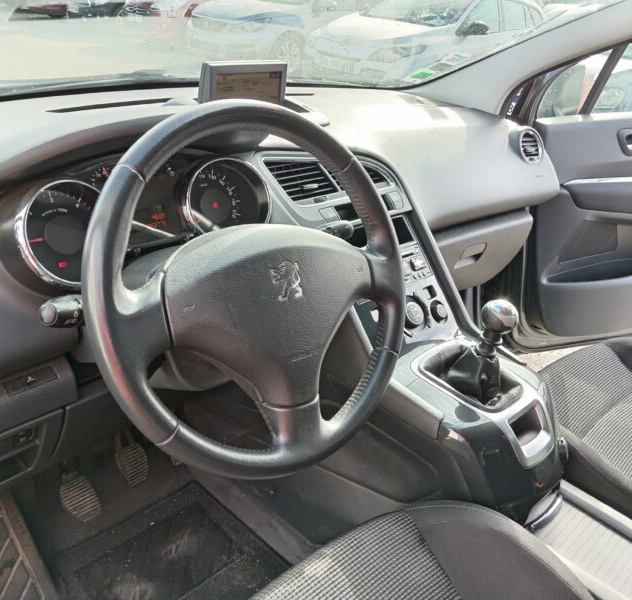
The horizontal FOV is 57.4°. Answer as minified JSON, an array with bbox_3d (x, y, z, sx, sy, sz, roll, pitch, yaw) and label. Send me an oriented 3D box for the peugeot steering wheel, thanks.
[{"bbox_3d":[-0.050,-0.012,0.603,0.384,0.384,0.100,-15,7,-40],"label":"peugeot steering wheel"}]

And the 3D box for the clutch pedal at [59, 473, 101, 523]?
[{"bbox_3d":[-0.438,0.365,1.070,0.060,0.028,0.068,-22,79,-39],"label":"clutch pedal"}]

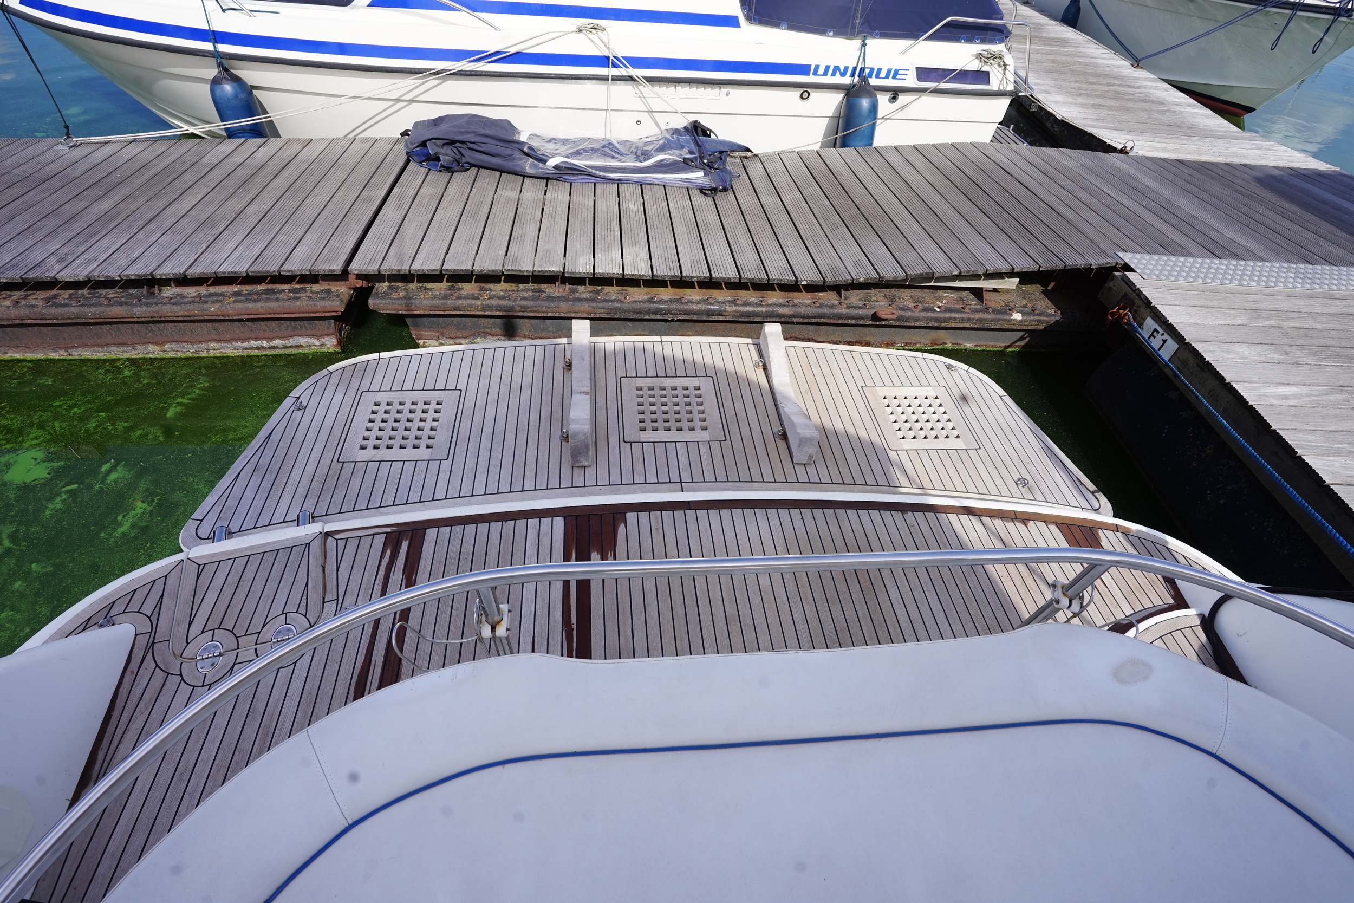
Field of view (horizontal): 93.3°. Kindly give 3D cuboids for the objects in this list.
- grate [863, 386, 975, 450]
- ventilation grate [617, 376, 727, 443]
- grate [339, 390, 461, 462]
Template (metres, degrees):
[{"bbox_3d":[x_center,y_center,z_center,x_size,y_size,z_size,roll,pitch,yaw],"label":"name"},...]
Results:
[{"bbox_3d":[1.202,-0.165,3.191,0.455,0.030,0.455,-1,47,-7],"label":"grate"},{"bbox_3d":[-0.030,-0.202,3.103,0.455,0.030,0.455,-1,47,-7],"label":"ventilation grate"},{"bbox_3d":[-1.237,-0.115,2.899,0.455,0.030,0.455,-1,47,-7],"label":"grate"}]

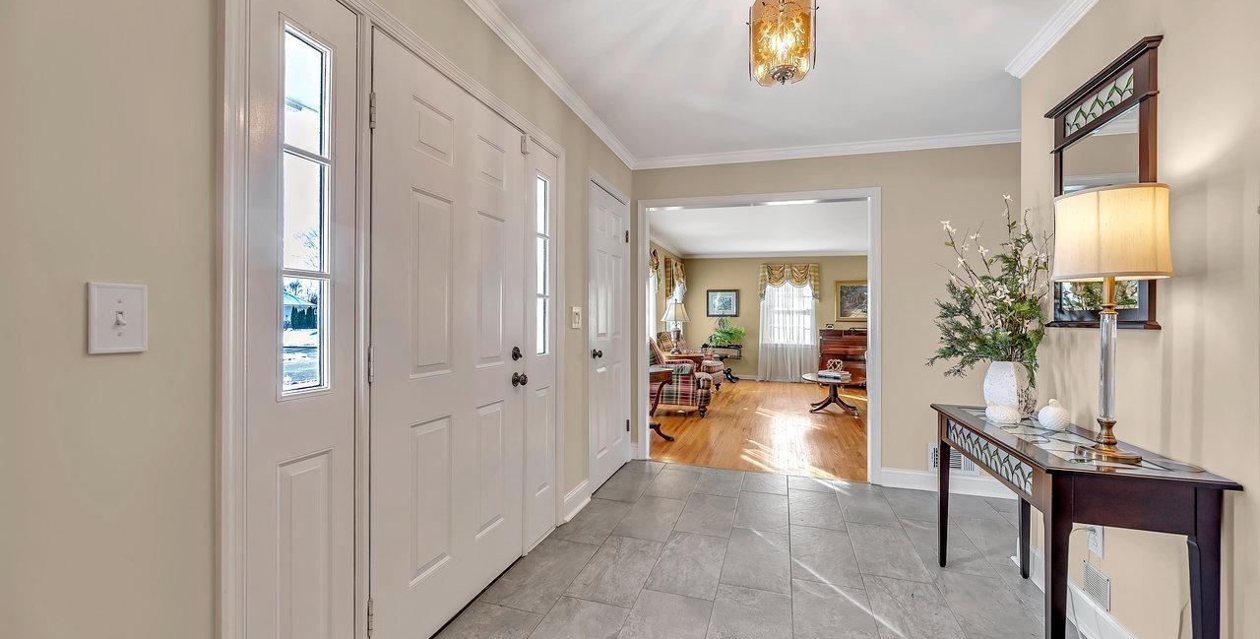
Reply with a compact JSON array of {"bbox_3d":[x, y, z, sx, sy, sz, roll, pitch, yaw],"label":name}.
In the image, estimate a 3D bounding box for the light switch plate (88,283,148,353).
[{"bbox_3d":[-0.945,-0.001,0.910,0.012,0.127,0.085,1,0,17],"label":"light switch plate"}]

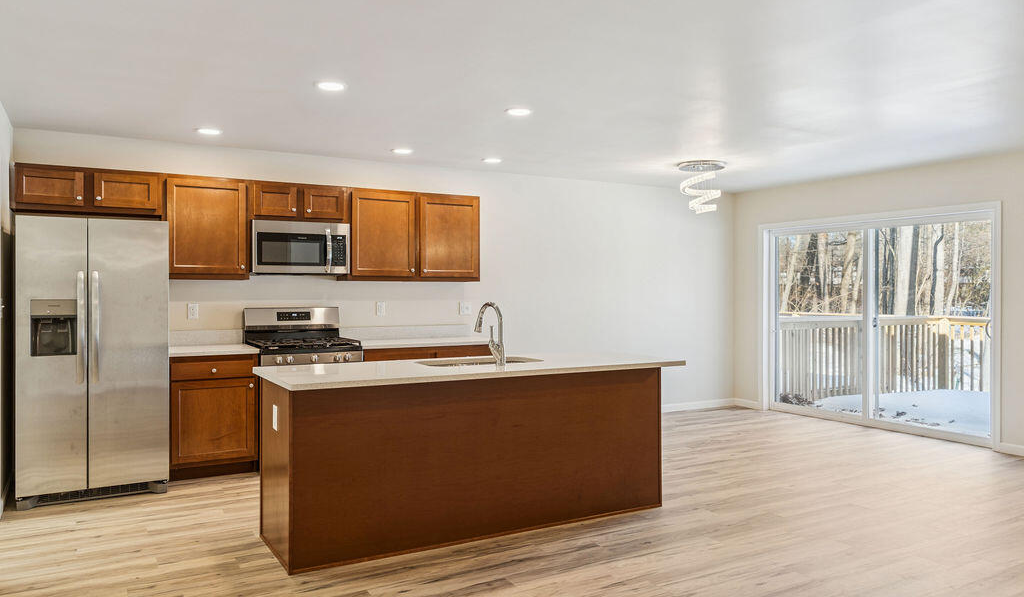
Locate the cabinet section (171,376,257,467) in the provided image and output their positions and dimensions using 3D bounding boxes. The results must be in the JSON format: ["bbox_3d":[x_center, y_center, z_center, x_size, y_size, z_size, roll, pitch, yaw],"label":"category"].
[{"bbox_3d":[-2.253,0.859,5.315,0.568,0.625,0.607,0,0,-29],"label":"cabinet section"}]

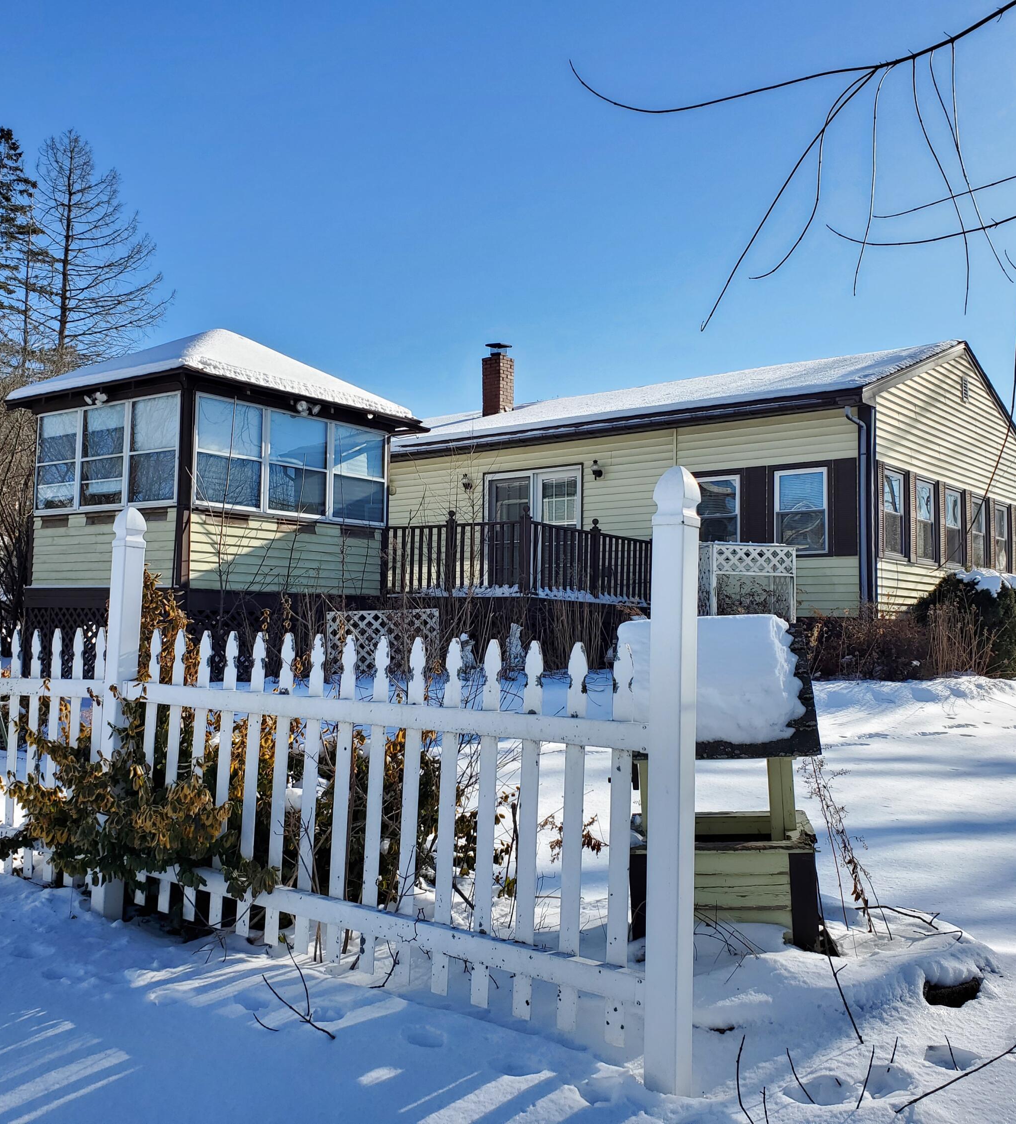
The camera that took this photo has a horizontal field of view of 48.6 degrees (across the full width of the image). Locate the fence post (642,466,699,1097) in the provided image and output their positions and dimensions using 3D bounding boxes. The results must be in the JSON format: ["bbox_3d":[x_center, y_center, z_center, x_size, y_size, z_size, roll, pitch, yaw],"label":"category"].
[{"bbox_3d":[0.475,0.614,3.240,0.107,1.790,0.107,-2,-4,36],"label":"fence post"}]

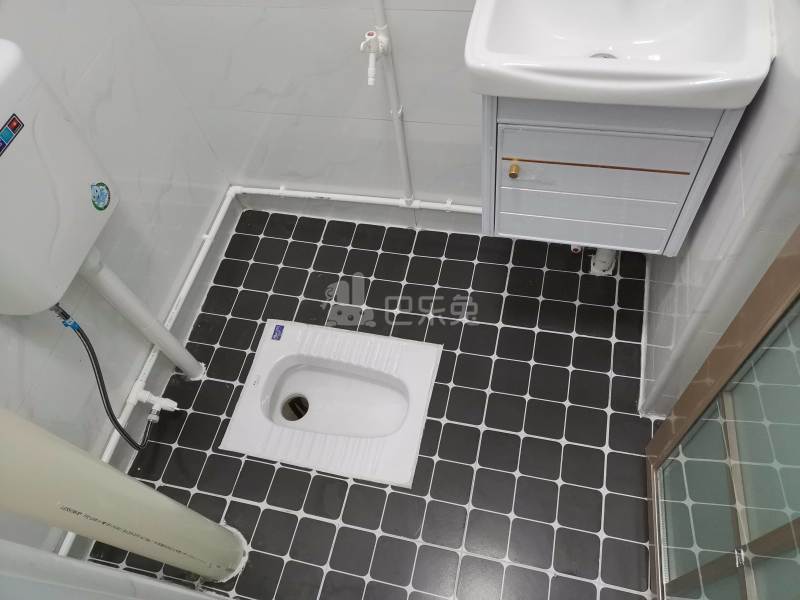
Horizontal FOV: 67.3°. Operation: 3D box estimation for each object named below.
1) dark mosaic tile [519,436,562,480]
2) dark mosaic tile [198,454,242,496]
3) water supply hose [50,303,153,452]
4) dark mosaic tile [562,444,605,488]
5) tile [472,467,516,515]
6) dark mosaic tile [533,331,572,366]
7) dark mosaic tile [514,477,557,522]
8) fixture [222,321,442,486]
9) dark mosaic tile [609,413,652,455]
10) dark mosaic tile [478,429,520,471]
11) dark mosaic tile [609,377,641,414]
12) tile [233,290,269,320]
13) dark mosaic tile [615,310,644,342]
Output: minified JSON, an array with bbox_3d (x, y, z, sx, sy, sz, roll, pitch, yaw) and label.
[{"bbox_3d":[0.345,0.388,1.470,0.096,0.009,0.096,8,60,14],"label":"dark mosaic tile"},{"bbox_3d":[-0.475,0.462,1.580,0.096,0.010,0.096,7,61,14],"label":"dark mosaic tile"},{"bbox_3d":[-0.665,0.193,1.361,0.055,0.470,0.167,7,61,14],"label":"water supply hose"},{"bbox_3d":[0.441,0.401,1.449,0.095,0.010,0.095,8,61,14],"label":"dark mosaic tile"},{"bbox_3d":[0.226,0.460,1.448,0.095,0.010,0.095,8,61,14],"label":"tile"},{"bbox_3d":[0.416,0.134,1.620,0.097,0.010,0.097,7,60,14],"label":"dark mosaic tile"},{"bbox_3d":[0.321,0.473,1.423,0.096,0.008,0.096,8,61,14],"label":"dark mosaic tile"},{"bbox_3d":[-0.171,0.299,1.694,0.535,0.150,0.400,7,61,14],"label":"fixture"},{"bbox_3d":[0.568,0.332,1.487,0.096,0.010,0.096,7,61,14],"label":"dark mosaic tile"},{"bbox_3d":[0.248,0.374,1.495,0.096,0.008,0.096,8,61,14],"label":"dark mosaic tile"},{"bbox_3d":[0.571,0.243,1.522,0.067,0.009,0.096,8,60,14],"label":"dark mosaic tile"},{"bbox_3d":[-0.455,0.017,1.824,0.097,0.009,0.097,8,61,13],"label":"tile"},{"bbox_3d":[0.621,0.073,1.624,0.072,0.010,0.097,7,60,14],"label":"dark mosaic tile"}]

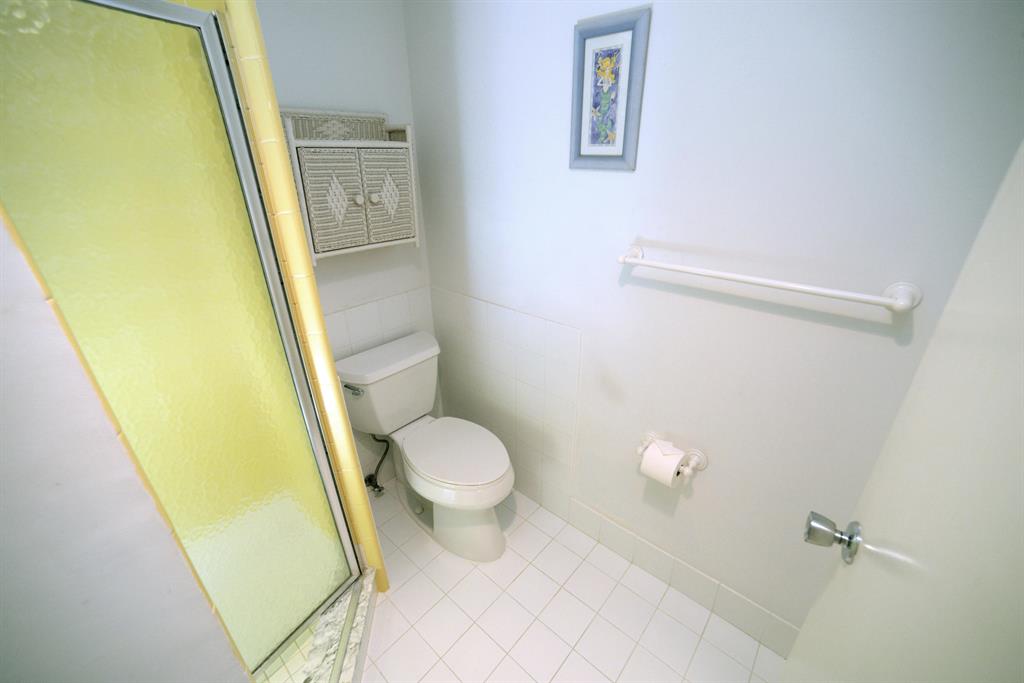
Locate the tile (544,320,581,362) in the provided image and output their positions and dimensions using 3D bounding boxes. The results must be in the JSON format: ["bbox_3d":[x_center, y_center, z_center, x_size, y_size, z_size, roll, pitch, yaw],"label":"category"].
[{"bbox_3d":[0.189,0.004,1.525,0.152,0.153,0.010,17,28,39],"label":"tile"}]

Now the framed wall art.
[{"bbox_3d":[0.273,-0.692,1.134,0.221,0.372,0.022,18,29,38],"label":"framed wall art"}]

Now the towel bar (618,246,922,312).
[{"bbox_3d":[0.576,-0.167,1.005,0.674,0.064,0.100,20,30,37],"label":"towel bar"}]

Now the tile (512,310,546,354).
[{"bbox_3d":[0.074,-0.027,1.610,0.152,0.151,0.010,18,29,38],"label":"tile"}]

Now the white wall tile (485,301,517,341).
[{"bbox_3d":[-0.040,-0.071,1.714,0.152,0.154,0.010,17,28,39],"label":"white wall tile"}]

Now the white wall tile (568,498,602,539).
[{"bbox_3d":[0.311,0.773,1.724,0.143,0.146,0.010,18,29,38],"label":"white wall tile"}]

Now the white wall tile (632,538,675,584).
[{"bbox_3d":[0.539,0.848,1.539,0.152,0.146,0.010,18,29,38],"label":"white wall tile"}]

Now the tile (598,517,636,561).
[{"bbox_3d":[0.430,0.800,1.621,0.152,0.142,0.010,17,28,39],"label":"tile"}]

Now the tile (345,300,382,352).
[{"bbox_3d":[-0.637,-0.081,1.759,0.010,0.154,0.157,18,29,38],"label":"tile"}]

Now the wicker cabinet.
[{"bbox_3d":[-0.594,-0.578,1.472,0.180,0.508,0.451,18,29,38],"label":"wicker cabinet"}]

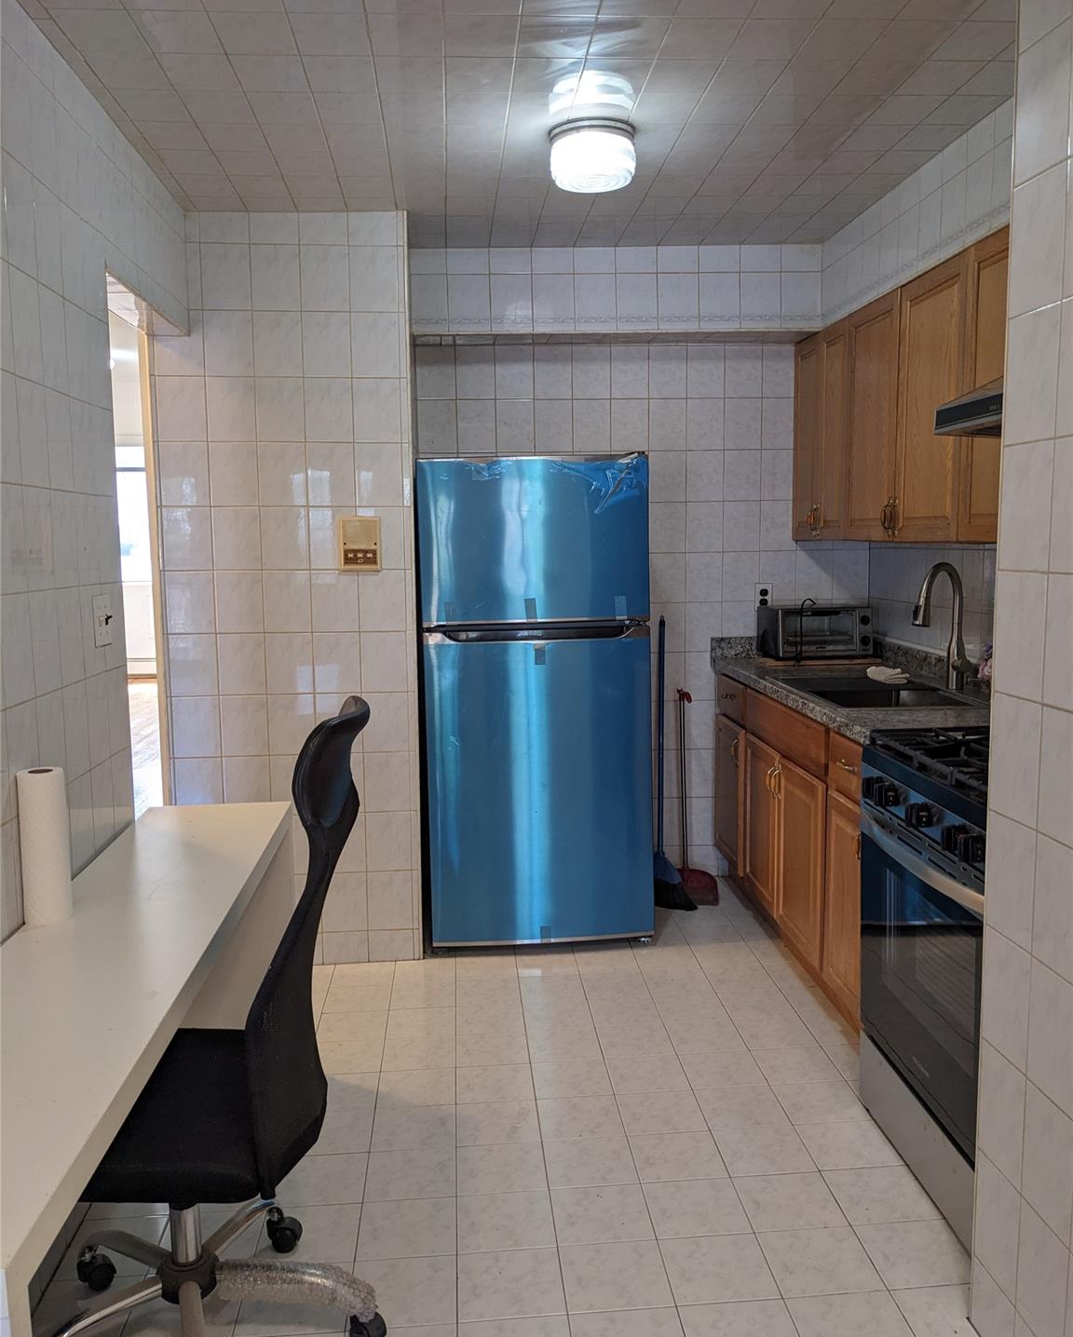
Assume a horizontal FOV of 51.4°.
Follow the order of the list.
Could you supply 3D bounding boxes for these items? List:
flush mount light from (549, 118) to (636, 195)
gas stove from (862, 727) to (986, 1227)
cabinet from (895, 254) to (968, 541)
[{"bbox_3d":[0.141,-1.303,2.858,0.220,0.125,0.220,-2,7,-4],"label":"flush mount light"},{"bbox_3d":[1.148,0.658,2.432,0.685,0.930,0.755,-2,7,-4],"label":"gas stove"},{"bbox_3d":[1.254,-0.738,3.159,0.315,0.750,0.425,-2,7,-4],"label":"cabinet"}]

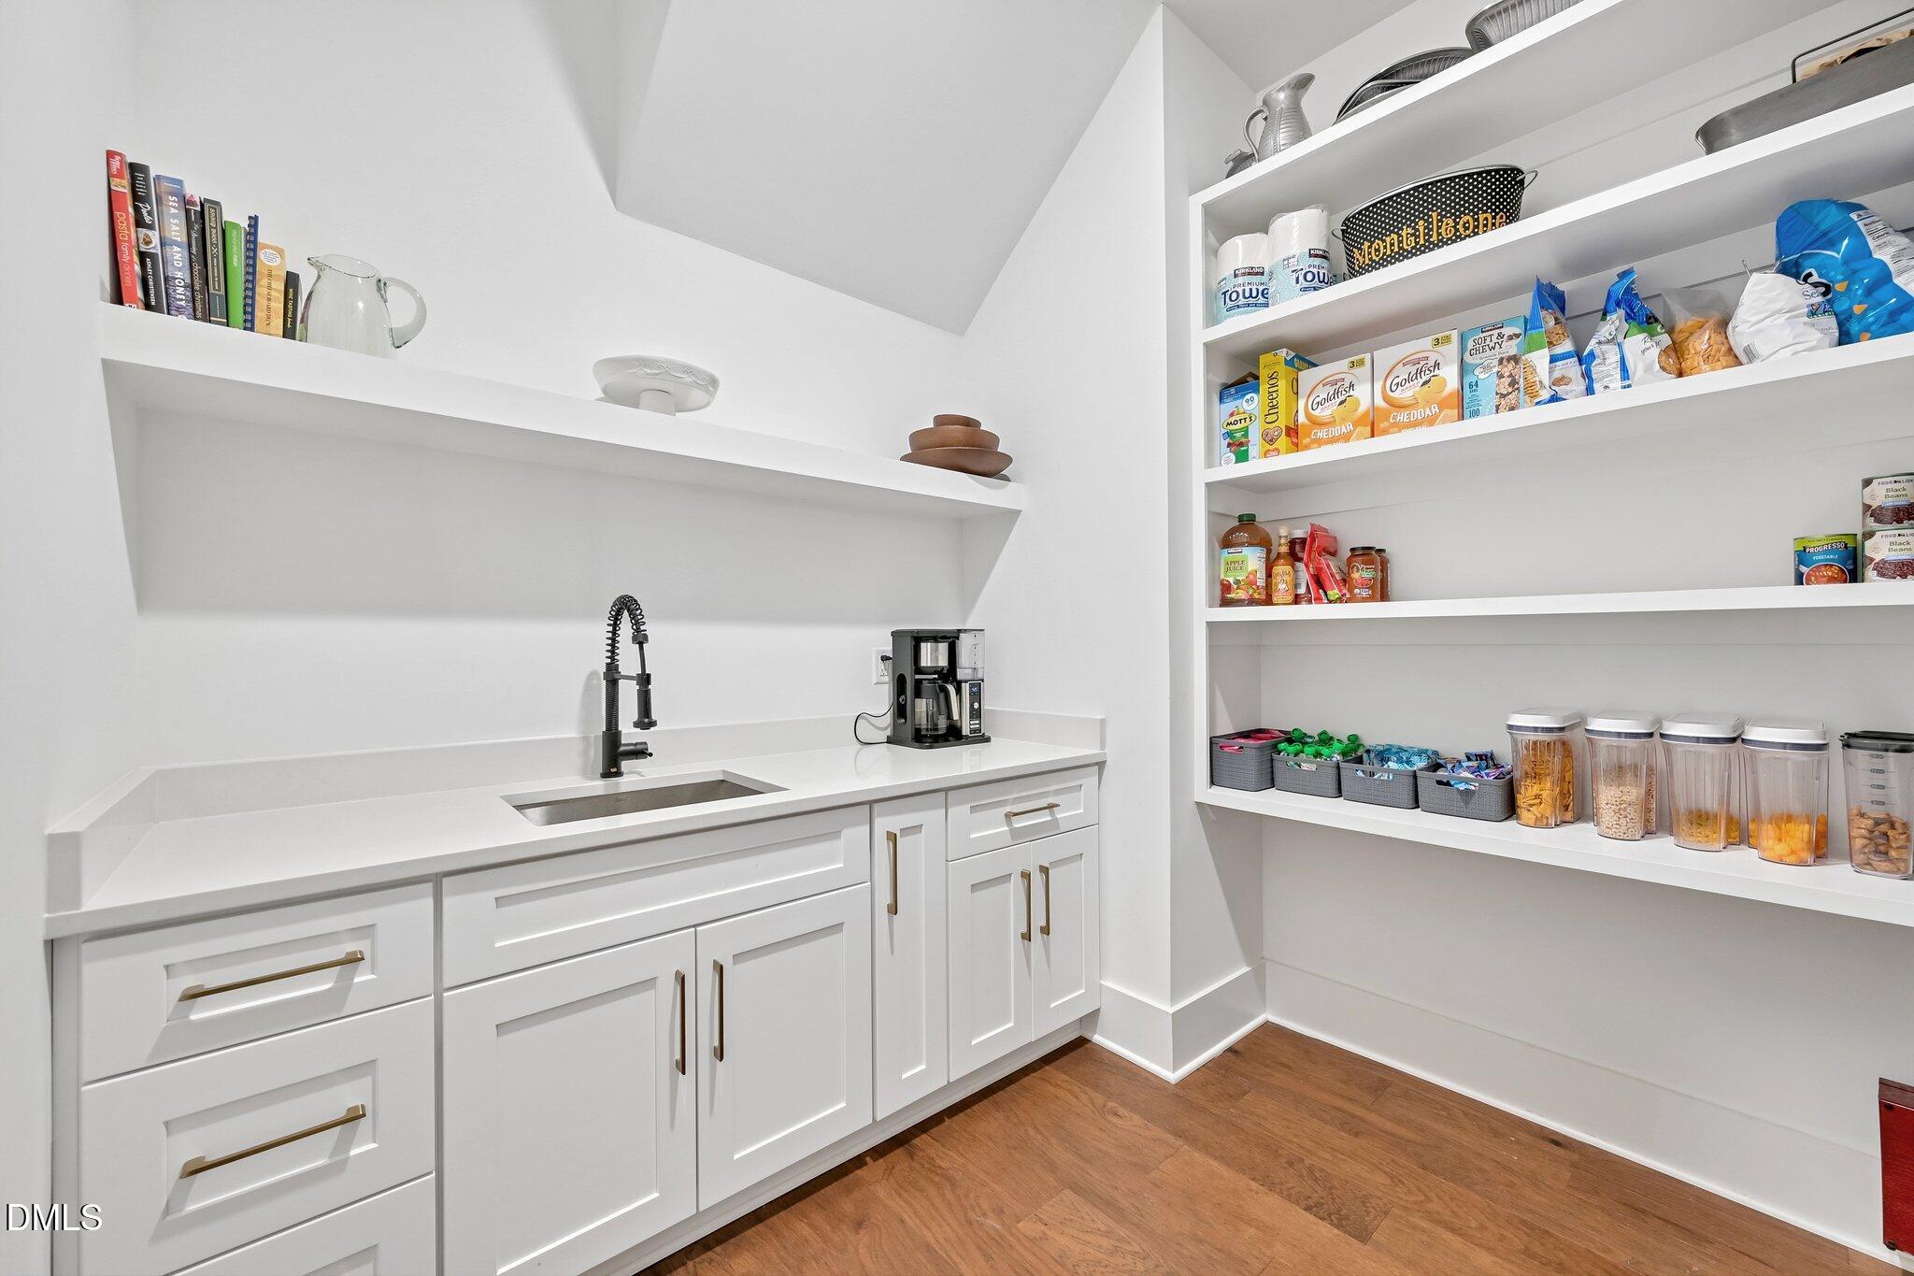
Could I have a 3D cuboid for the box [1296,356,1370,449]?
[{"bbox_3d":[1.063,-0.611,2.030,0.160,0.238,0.184,0,-1,-44],"label":"box"}]

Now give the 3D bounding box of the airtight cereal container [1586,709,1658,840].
[{"bbox_3d":[1.497,0.310,1.669,0.200,0.265,0.110,0,0,-41],"label":"airtight cereal container"}]

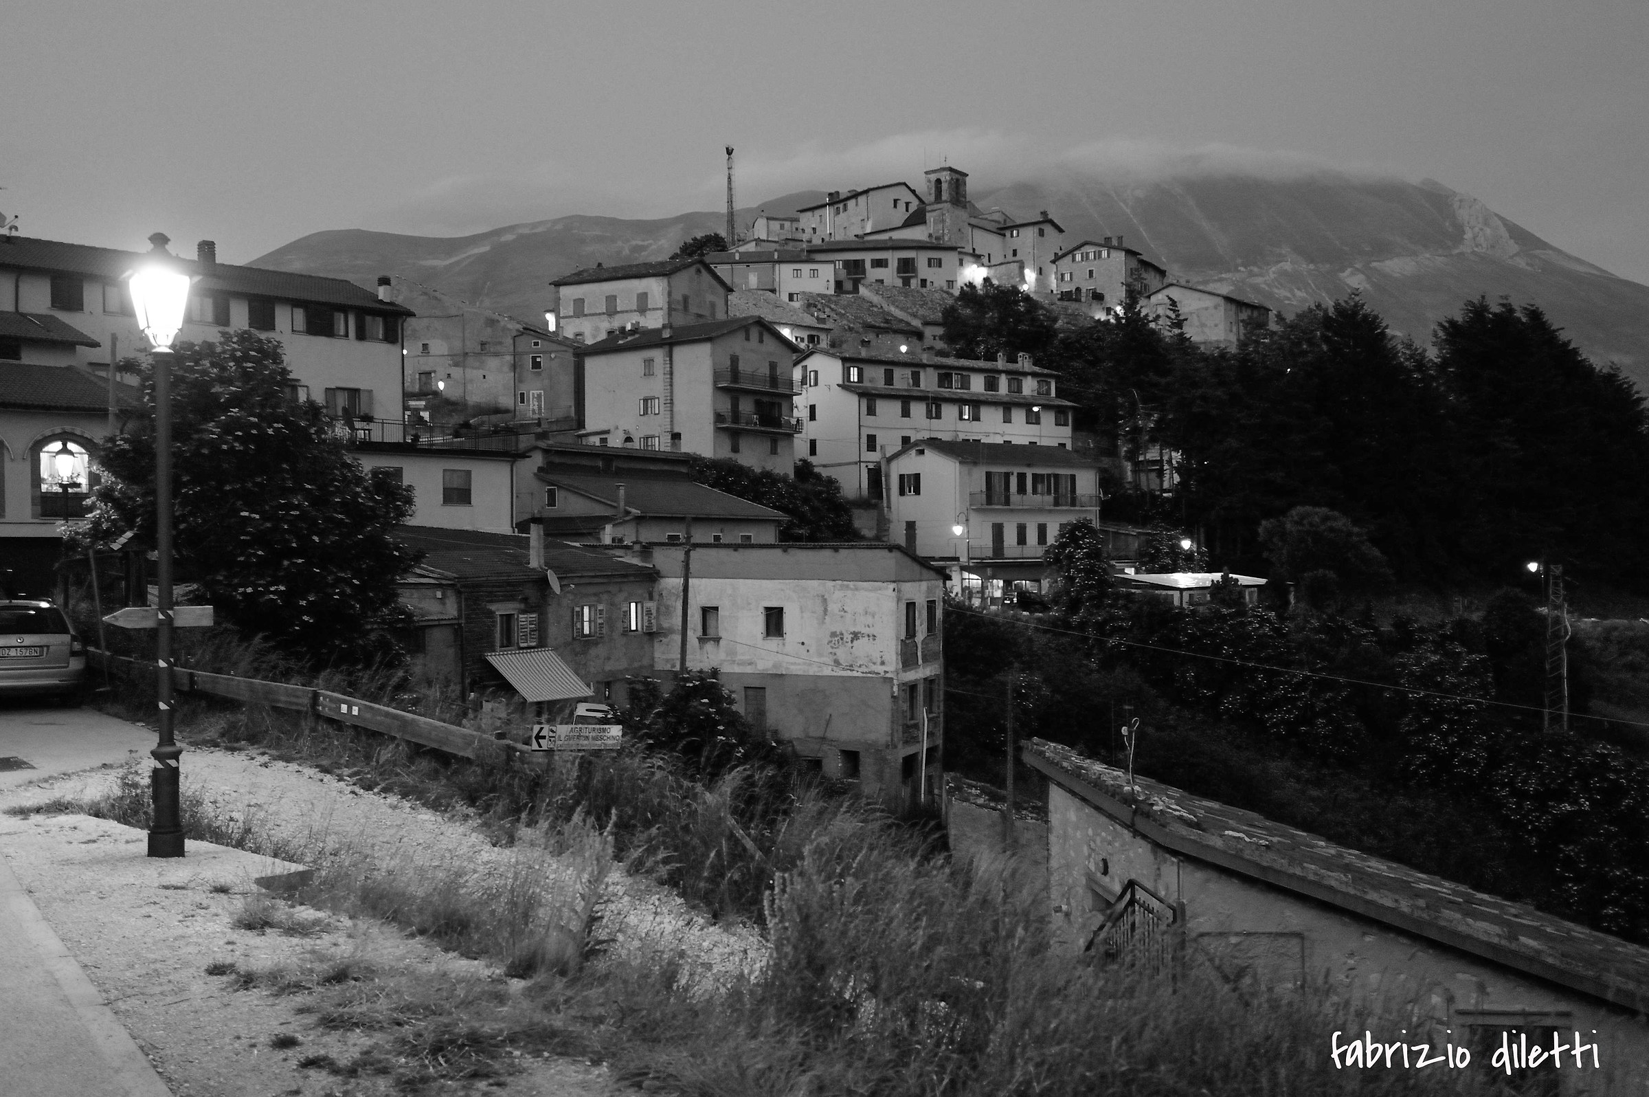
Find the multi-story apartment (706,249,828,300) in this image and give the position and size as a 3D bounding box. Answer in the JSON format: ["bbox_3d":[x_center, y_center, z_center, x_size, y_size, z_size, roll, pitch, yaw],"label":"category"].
[{"bbox_3d":[-7.085,-32.762,194.266,15.000,6.922,9.500,0,1,6],"label":"multi-story apartment"}]

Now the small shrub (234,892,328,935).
[{"bbox_3d":[-3.021,2.034,8.942,0.490,0.180,0.360,0,1,0],"label":"small shrub"}]

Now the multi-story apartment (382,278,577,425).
[{"bbox_3d":[-29.801,-17.152,138.500,14.500,12.000,8.500,0,1,9],"label":"multi-story apartment"}]

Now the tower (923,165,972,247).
[{"bbox_3d":[16.746,-45.318,218.000,4.100,12.500,4.100,0,1,37],"label":"tower"}]

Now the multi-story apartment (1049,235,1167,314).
[{"bbox_3d":[44.299,-41.210,247.721,12.100,11.904,12.000,1,1,40],"label":"multi-story apartment"}]

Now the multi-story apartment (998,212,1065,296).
[{"bbox_3d":[26.820,-37.544,208.423,4.843,10.267,7.032,-1,2,-36],"label":"multi-story apartment"}]

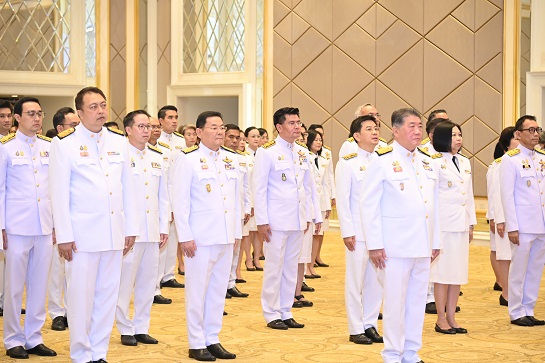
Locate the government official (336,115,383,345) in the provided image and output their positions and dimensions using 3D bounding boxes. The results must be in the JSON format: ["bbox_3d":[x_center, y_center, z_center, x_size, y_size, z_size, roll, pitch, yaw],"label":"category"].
[{"bbox_3d":[0.692,0.351,10.385,0.320,1.693,0.500,2,3,43],"label":"government official"}]

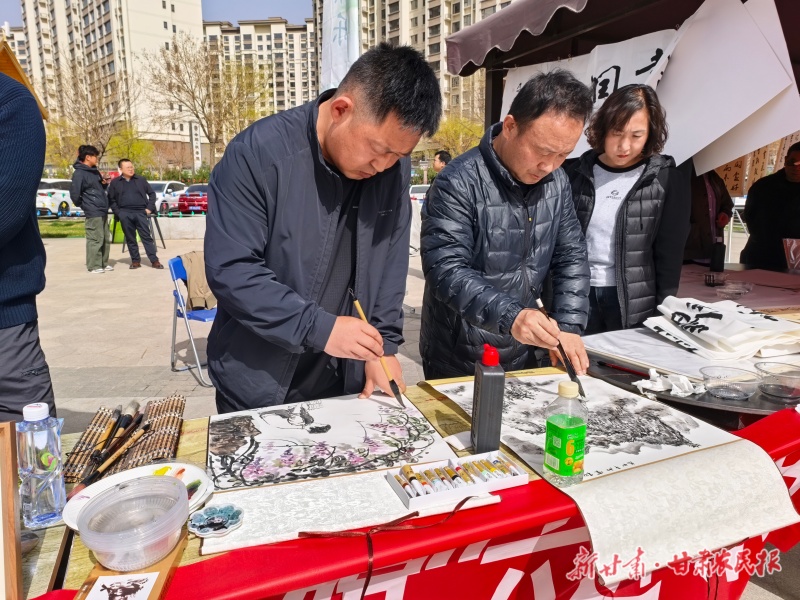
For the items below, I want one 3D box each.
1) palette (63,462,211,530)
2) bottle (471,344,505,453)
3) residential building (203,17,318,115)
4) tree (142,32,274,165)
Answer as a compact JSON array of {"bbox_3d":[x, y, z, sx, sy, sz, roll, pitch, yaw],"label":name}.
[{"bbox_3d":[-0.380,0.293,0.820,0.200,0.020,0.200,0,10,0],"label":"palette"},{"bbox_3d":[0.155,0.173,0.998,0.045,0.190,0.065,-2,10,-8],"label":"bottle"},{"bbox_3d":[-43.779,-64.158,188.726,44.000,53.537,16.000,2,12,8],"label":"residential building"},{"bbox_3d":[-11.044,-10.108,31.874,7.066,9.578,6.713,0,11,0],"label":"tree"}]

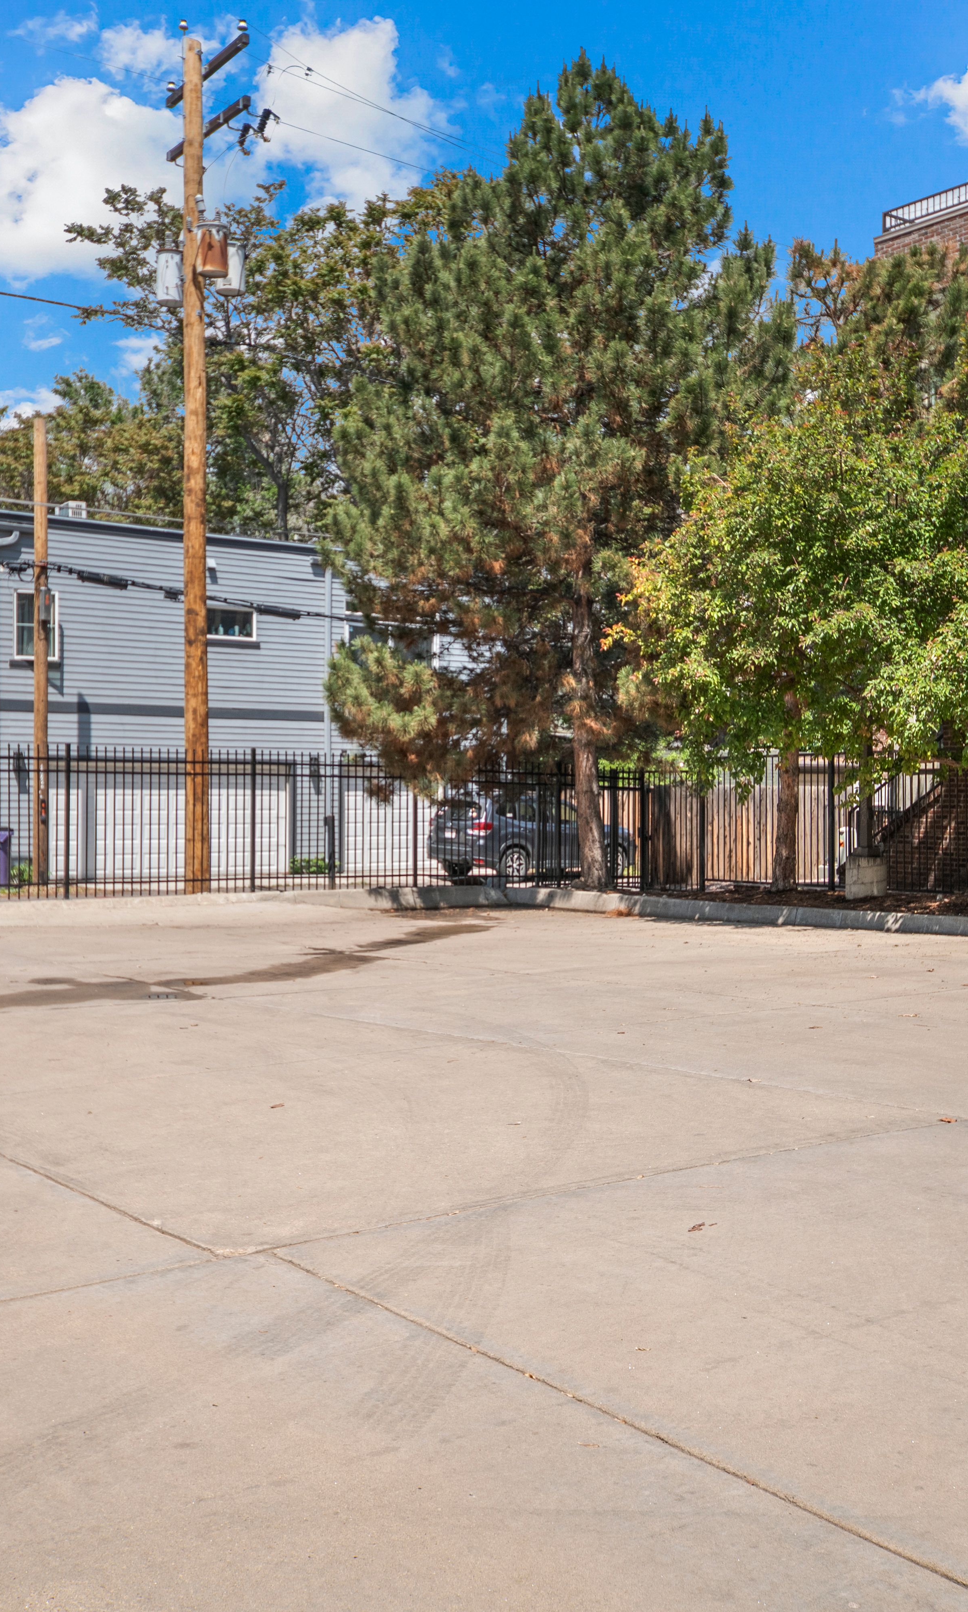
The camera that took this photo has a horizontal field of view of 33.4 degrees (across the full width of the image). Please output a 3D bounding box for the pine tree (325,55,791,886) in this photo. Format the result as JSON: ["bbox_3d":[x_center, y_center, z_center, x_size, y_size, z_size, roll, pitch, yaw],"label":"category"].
[{"bbox_3d":[1.050,-4.600,22.200,6.300,11.500,6.000,0,1,0],"label":"pine tree"}]

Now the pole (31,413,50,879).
[{"bbox_3d":[-7.150,-2.550,26.100,0.250,7.650,0.250,0,1,0],"label":"pole"}]

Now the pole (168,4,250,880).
[{"bbox_3d":[-3.750,-4.600,21.600,0.800,11.800,2.200,0,1,-37],"label":"pole"}]

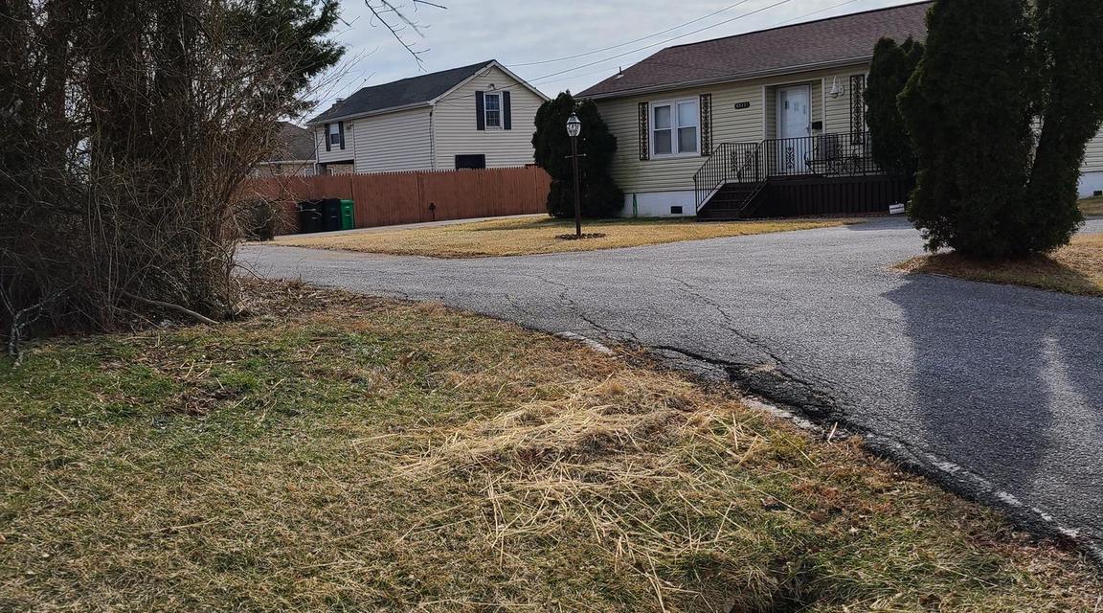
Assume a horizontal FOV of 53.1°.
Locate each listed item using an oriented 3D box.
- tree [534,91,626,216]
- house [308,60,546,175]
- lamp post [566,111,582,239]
[{"bbox_3d":[0.667,-4.113,30.026,2.450,3.380,2.300,-2,6,0],"label":"tree"},{"bbox_3d":[-5.076,-6.737,46.445,6.050,6.150,9.060,-8,8,-42],"label":"house"},{"bbox_3d":[0.426,-2.279,19.188,0.310,2.180,0.280,-2,6,0],"label":"lamp post"}]

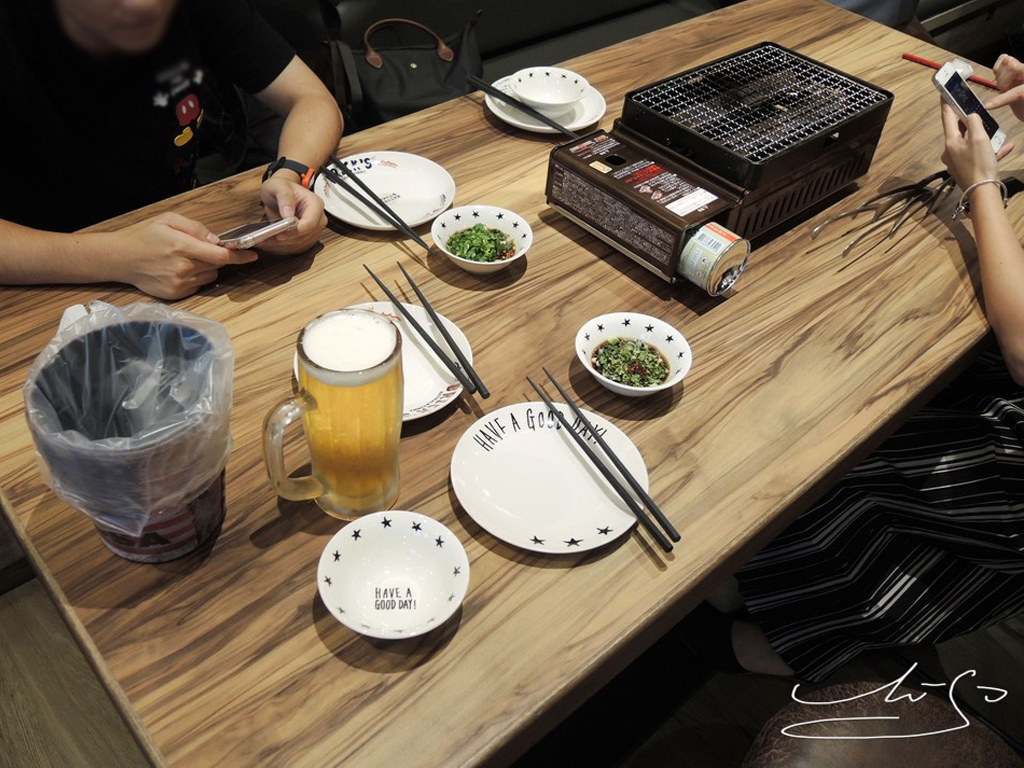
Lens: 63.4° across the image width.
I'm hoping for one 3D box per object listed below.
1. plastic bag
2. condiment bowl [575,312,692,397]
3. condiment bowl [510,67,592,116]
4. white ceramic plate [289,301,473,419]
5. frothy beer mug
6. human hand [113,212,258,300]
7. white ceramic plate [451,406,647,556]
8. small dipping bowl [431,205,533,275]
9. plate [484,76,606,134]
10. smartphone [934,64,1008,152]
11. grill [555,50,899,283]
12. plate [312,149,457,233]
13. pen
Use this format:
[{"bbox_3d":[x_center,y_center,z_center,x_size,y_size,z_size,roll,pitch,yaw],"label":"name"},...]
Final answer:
[{"bbox_3d":[-0.265,0.044,0.620,0.150,0.140,0.148,6,44,0],"label":"plastic bag"},{"bbox_3d":[0.116,-0.018,0.812,0.112,0.042,0.112,3,44,-3],"label":"condiment bowl"},{"bbox_3d":[0.054,-0.415,1.206,0.114,0.045,0.114,3,46,-3],"label":"condiment bowl"},{"bbox_3d":[-0.129,-0.020,0.839,0.175,0.020,0.175,3,46,-3],"label":"white ceramic plate"},{"bbox_3d":[-0.146,0.037,0.675,0.118,0.173,0.081,-22,52,-24],"label":"frothy beer mug"},{"bbox_3d":[-0.350,-0.136,0.889,0.158,0.074,0.082,2,46,-4],"label":"human hand"},{"bbox_3d":[0.032,0.082,0.718,0.171,0.020,0.171,3,44,-3],"label":"white ceramic plate"},{"bbox_3d":[-0.034,-0.151,0.928,0.112,0.042,0.112,3,44,-3],"label":"small dipping bowl"},{"bbox_3d":[0.051,-0.415,1.238,0.175,0.020,0.175,3,46,-3],"label":"plate"},{"bbox_3d":[0.587,-0.352,1.062,0.125,0.010,0.060,49,54,-4],"label":"smartphone"},{"bbox_3d":[0.258,-0.290,1.040,0.398,0.138,0.208,-30,54,-31],"label":"grill"},{"bbox_3d":[-0.159,-0.239,1.048,0.175,0.020,0.175,3,46,-3],"label":"plate"},{"bbox_3d":[0.761,-0.538,1.432,0.172,0.009,0.009,31,51,23],"label":"pen"}]

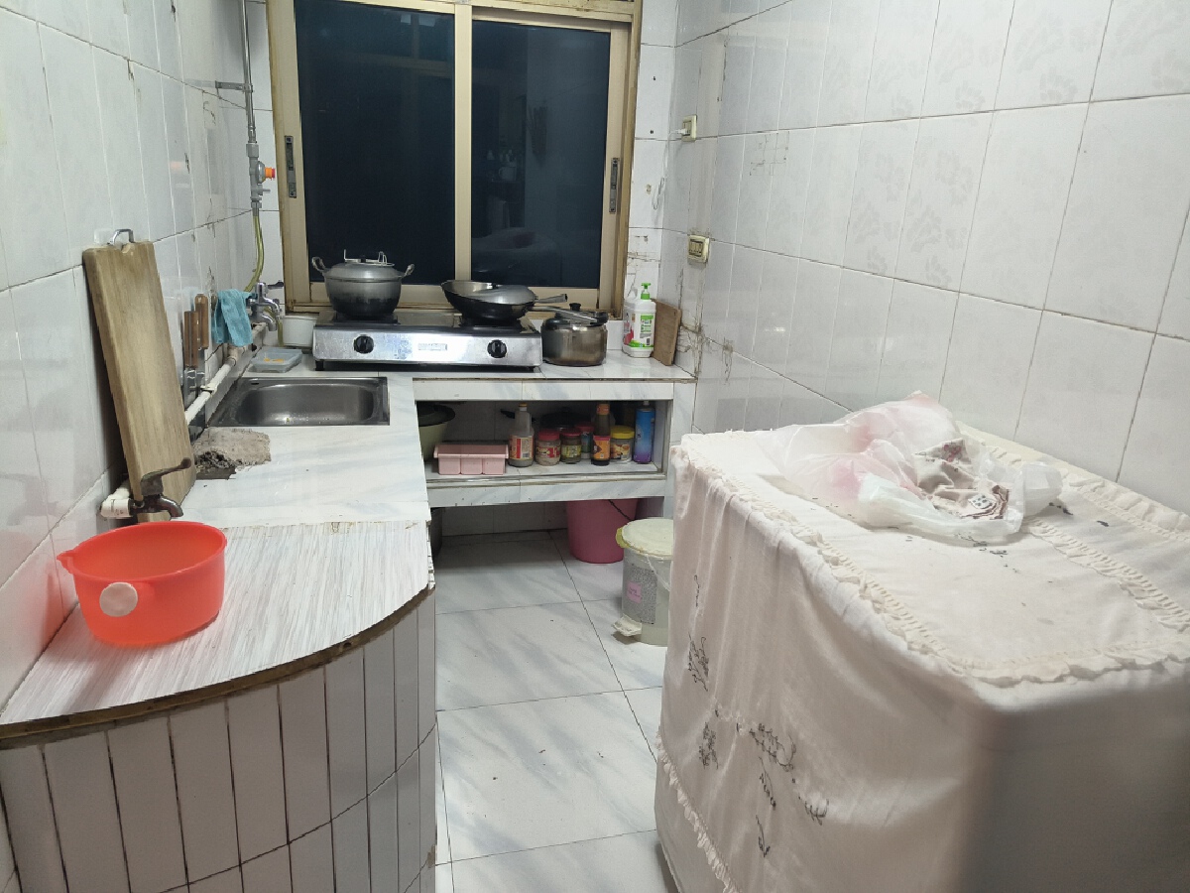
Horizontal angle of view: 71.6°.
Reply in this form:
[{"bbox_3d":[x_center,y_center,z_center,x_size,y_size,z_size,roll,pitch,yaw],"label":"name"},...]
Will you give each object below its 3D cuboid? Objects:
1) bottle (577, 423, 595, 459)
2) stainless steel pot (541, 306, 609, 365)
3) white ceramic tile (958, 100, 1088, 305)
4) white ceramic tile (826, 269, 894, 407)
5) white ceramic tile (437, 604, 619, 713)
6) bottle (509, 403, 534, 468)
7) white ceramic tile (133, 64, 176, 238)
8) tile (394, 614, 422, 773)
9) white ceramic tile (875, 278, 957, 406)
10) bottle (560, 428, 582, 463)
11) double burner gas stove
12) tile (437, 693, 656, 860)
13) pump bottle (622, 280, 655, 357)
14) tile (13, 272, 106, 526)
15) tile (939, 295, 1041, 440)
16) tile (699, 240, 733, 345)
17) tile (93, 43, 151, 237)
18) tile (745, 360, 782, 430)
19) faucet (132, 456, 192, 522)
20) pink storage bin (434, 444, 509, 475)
[{"bbox_3d":[-0.027,-0.019,2.938,0.071,0.112,0.071,3,18,-1],"label":"bottle"},{"bbox_3d":[-0.062,-0.397,2.875,0.232,0.199,0.232,3,18,-2],"label":"stainless steel pot"},{"bbox_3d":[0.677,-0.380,1.312,0.010,0.297,0.199,-2,18,-14],"label":"white ceramic tile"},{"bbox_3d":[0.572,-0.224,1.785,0.012,0.300,0.200,-2,18,-14],"label":"white ceramic tile"},{"bbox_3d":[-0.226,0.600,2.414,0.500,0.012,0.500,-2,18,-14],"label":"white ceramic tile"},{"bbox_3d":[-0.250,-0.043,2.803,0.085,0.216,0.085,1,18,-5],"label":"bottle"},{"bbox_3d":[-0.815,-0.534,1.518,0.010,0.298,0.200,-1,18,-14],"label":"white ceramic tile"},{"bbox_3d":[-0.286,0.365,1.239,0.012,0.243,0.061,10,19,20],"label":"tile"},{"bbox_3d":[0.620,-0.162,1.601,0.012,0.300,0.200,-2,18,-14],"label":"white ceramic tile"},{"bbox_3d":[-0.081,0.001,2.807,0.065,0.104,0.065,-2,18,-14],"label":"bottle"},{"bbox_3d":[-0.533,-0.360,2.716,0.700,0.155,0.370,0,18,-10],"label":"double burner gas stove"},{"bbox_3d":[-0.104,0.751,1.943,0.500,0.010,0.500,-1,18,-14],"label":"tile"},{"bbox_3d":[0.160,-0.464,2.995,0.080,0.262,0.110,-2,18,-14],"label":"pump bottle"},{"bbox_3d":[-0.695,-0.066,1.065,0.012,0.300,0.200,-1,18,-14],"label":"tile"},{"bbox_3d":[0.673,-0.100,1.425,0.012,0.300,0.200,-2,18,-14],"label":"tile"},{"bbox_3d":[0.383,-0.476,2.541,0.012,0.300,0.200,-2,18,-14],"label":"tile"},{"bbox_3d":[-0.767,-0.472,1.334,0.010,0.298,0.200,-1,18,-14],"label":"tile"},{"bbox_3d":[0.458,-0.066,2.244,0.010,0.298,0.200,-2,18,-14],"label":"tile"},{"bbox_3d":[-0.615,0.060,1.175,0.088,0.092,0.038,-2,18,-14],"label":"faucet"},{"bbox_3d":[-0.413,0.042,2.743,0.238,0.075,0.110,0,18,-9],"label":"pink storage bin"}]

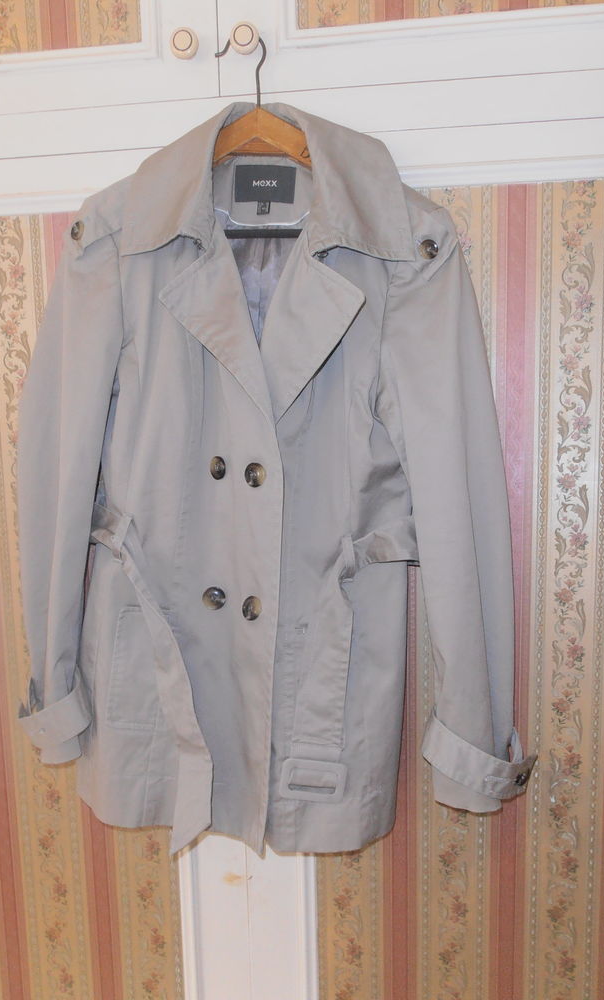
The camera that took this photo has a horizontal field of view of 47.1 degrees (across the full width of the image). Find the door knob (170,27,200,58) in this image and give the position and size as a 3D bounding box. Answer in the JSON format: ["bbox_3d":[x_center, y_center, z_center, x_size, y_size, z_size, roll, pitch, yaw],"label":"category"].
[{"bbox_3d":[-0.130,-0.508,0.772,0.032,0.032,0.028,0,7,7],"label":"door knob"}]

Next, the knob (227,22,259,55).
[{"bbox_3d":[-0.063,-0.508,0.764,0.032,0.032,0.028,0,7,7],"label":"knob"}]

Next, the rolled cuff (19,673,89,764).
[{"bbox_3d":[-0.304,0.268,0.853,0.080,0.103,0.070,0,7,7],"label":"rolled cuff"}]

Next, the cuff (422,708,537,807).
[{"bbox_3d":[0.204,0.296,0.796,0.123,0.104,0.068,0,7,7],"label":"cuff"}]

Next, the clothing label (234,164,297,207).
[{"bbox_3d":[-0.041,-0.352,0.774,0.066,0.041,0.004,5,7,6],"label":"clothing label"}]

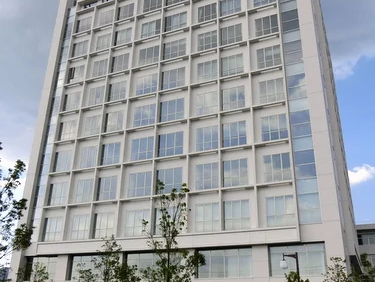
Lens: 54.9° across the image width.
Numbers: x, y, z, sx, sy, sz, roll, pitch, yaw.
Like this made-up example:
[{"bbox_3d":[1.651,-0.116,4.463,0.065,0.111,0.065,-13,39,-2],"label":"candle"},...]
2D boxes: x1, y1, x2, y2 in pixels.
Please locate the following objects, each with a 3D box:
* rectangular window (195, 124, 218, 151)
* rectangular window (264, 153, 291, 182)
[{"bbox_3d":[2.135,-0.247,37.551,2.640,2.680,0.200,-9,-25,22],"label":"rectangular window"},{"bbox_3d":[8.375,2.516,33.422,2.600,2.750,0.200,-9,-25,22],"label":"rectangular window"}]

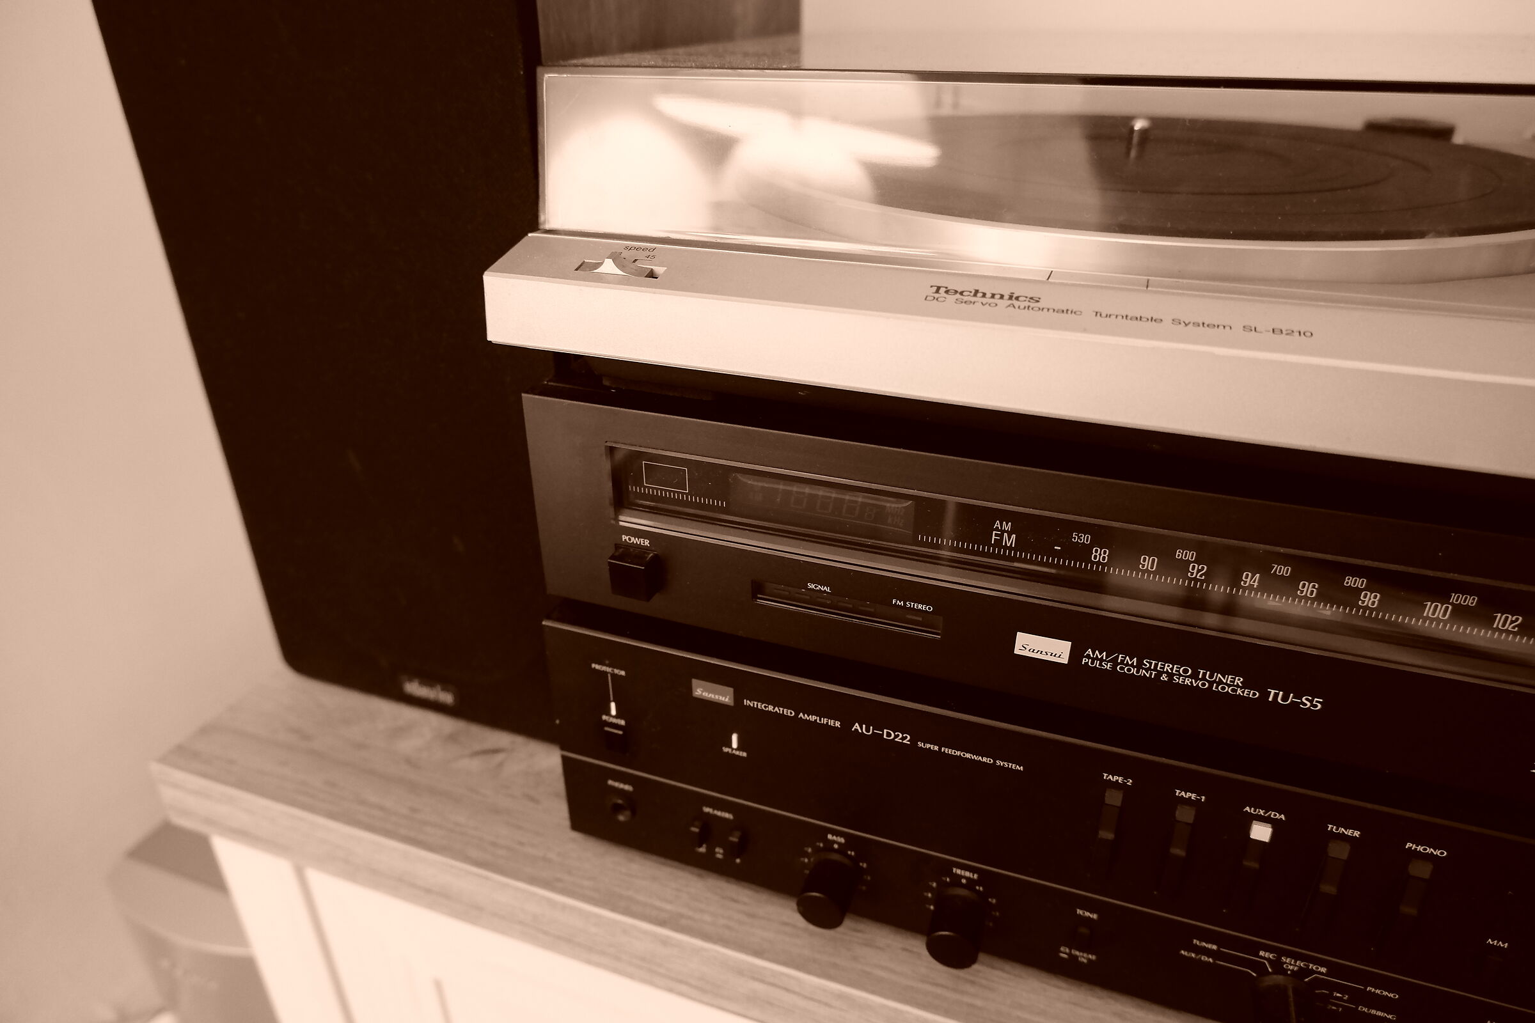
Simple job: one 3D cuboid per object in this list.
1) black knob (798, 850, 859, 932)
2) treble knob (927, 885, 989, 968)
[{"bbox_3d":[0.021,0.133,0.344,0.018,0.018,0.018,10,30,17],"label":"black knob"},{"bbox_3d":[0.064,0.140,0.330,0.018,0.018,0.018,10,30,17],"label":"treble knob"}]

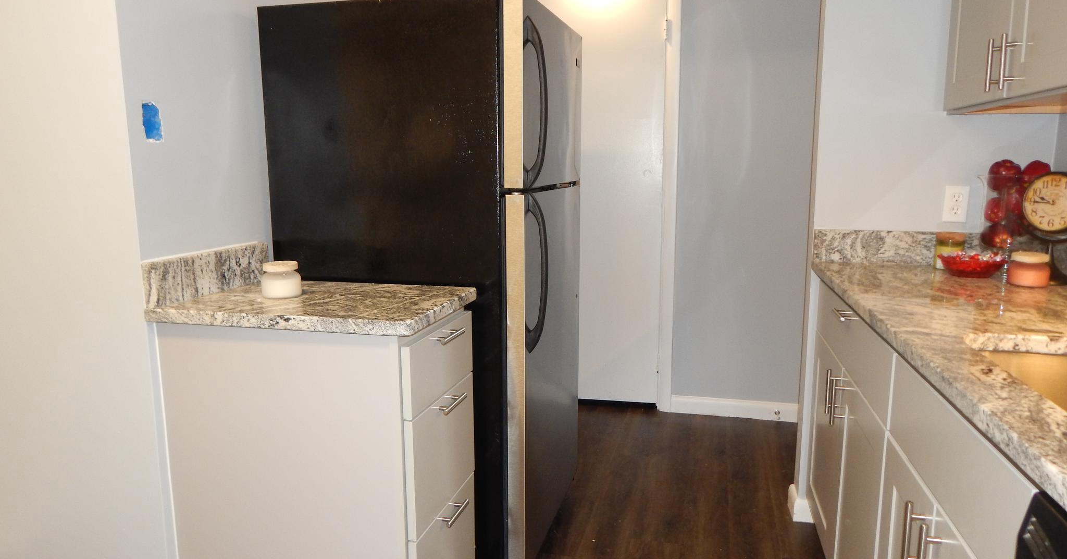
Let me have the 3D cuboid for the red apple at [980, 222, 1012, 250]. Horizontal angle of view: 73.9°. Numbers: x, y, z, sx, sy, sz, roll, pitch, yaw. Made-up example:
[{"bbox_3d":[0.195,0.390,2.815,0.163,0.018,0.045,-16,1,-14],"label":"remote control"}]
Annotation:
[{"bbox_3d":[1.329,-0.124,2.036,0.080,0.078,0.080,2,9,14],"label":"red apple"}]

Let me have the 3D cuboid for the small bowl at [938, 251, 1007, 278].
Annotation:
[{"bbox_3d":[1.238,-0.042,2.004,0.175,0.062,0.175,2,9,14],"label":"small bowl"}]

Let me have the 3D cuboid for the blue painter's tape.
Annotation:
[{"bbox_3d":[-0.839,-0.348,1.572,0.006,0.086,0.056,2,9,14],"label":"blue painter's tape"}]

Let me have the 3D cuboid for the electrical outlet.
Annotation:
[{"bbox_3d":[1.312,-0.233,2.201,0.070,0.114,0.010,2,9,14],"label":"electrical outlet"}]

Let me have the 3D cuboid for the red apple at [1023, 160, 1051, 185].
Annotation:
[{"bbox_3d":[1.432,-0.302,2.015,0.078,0.075,0.078,2,9,14],"label":"red apple"}]

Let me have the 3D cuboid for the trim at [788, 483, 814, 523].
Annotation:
[{"bbox_3d":[0.953,0.782,2.519,0.065,0.085,0.155,2,9,14],"label":"trim"}]

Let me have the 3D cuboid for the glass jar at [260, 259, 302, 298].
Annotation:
[{"bbox_3d":[-0.620,-0.002,1.739,0.112,0.078,0.112,0,9,0],"label":"glass jar"}]

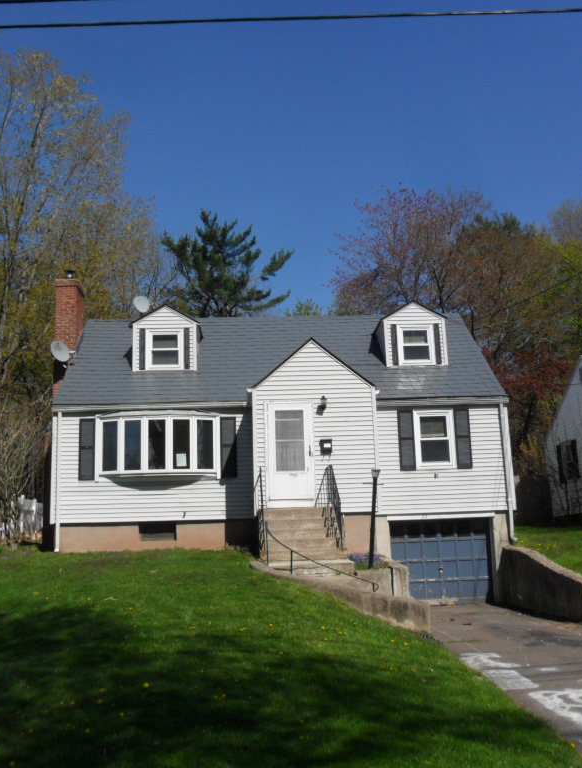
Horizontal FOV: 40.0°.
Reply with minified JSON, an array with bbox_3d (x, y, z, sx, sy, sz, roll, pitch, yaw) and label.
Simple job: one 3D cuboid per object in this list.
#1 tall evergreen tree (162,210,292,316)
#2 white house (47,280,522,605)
[{"bbox_3d":[-3.055,-0.778,37.827,7.200,15.586,7.000,-2,-11,0],"label":"tall evergreen tree"},{"bbox_3d":[-0.631,1.159,21.572,11.422,9.030,9.470,-1,-11,-4],"label":"white house"}]

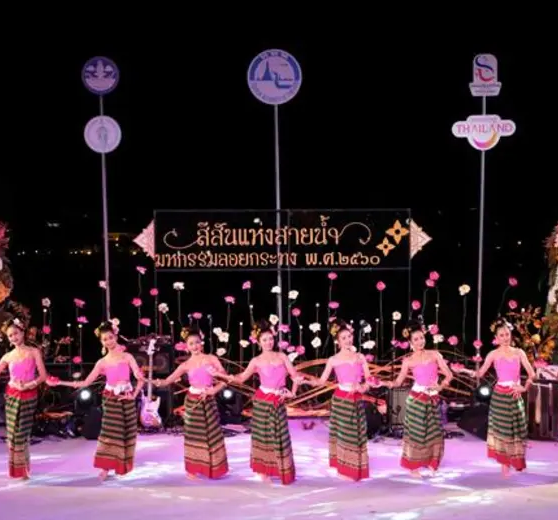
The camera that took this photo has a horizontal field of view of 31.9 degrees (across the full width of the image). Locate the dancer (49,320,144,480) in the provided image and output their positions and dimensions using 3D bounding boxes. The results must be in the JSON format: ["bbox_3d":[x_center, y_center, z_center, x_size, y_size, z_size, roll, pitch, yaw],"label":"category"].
[{"bbox_3d":[-1.903,1.448,10.200,0.970,1.600,0.500,-1,3,-6],"label":"dancer"}]

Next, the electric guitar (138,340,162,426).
[{"bbox_3d":[-1.611,1.554,12.269,0.320,1.130,0.080,6,-8,-20],"label":"electric guitar"}]

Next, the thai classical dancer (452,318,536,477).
[{"bbox_3d":[2.277,1.447,10.234,0.812,1.676,0.580,0,3,-8],"label":"thai classical dancer"}]

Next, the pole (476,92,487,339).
[{"bbox_3d":[2.815,-0.244,13.603,0.055,4.159,0.055,1,2,0],"label":"pole"}]

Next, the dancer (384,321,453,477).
[{"bbox_3d":[1.432,1.457,10.234,0.770,1.655,0.580,0,3,-8],"label":"dancer"}]

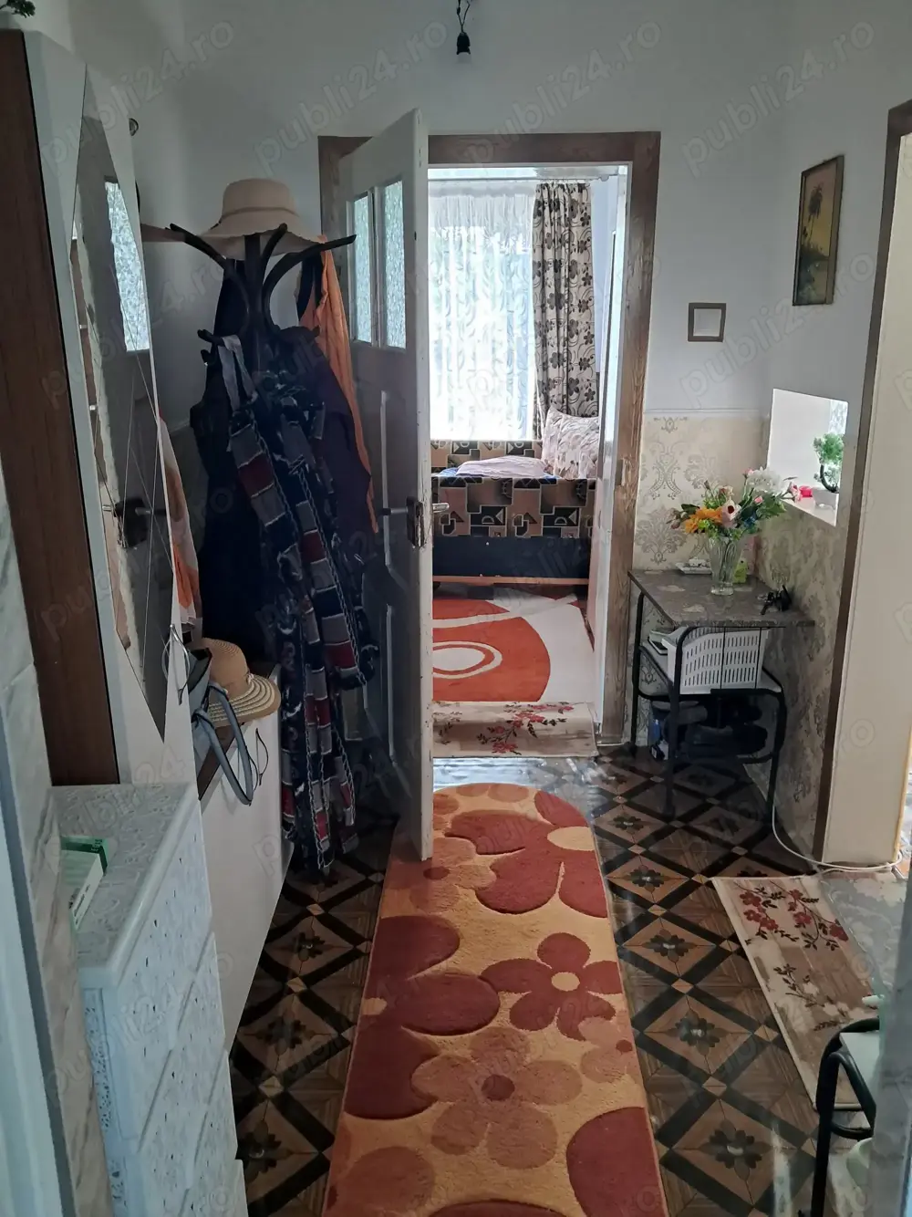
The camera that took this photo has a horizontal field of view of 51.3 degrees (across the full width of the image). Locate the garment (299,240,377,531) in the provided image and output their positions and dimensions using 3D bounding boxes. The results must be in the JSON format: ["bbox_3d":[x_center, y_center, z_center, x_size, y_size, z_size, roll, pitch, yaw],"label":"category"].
[{"bbox_3d":[-0.334,-0.608,2.682,0.230,0.800,0.160,0,17,0],"label":"garment"}]

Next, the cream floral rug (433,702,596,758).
[{"bbox_3d":[0.108,0.450,3.611,0.820,0.070,0.370,0,17,0],"label":"cream floral rug"}]

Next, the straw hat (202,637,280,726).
[{"bbox_3d":[-0.580,0.168,2.325,0.310,0.145,0.310,0,17,0],"label":"straw hat"}]

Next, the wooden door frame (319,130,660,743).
[{"bbox_3d":[0.107,-0.508,3.373,1.090,2.135,0.140,0,17,0],"label":"wooden door frame"}]

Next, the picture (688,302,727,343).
[{"bbox_3d":[0.821,-0.931,3.095,0.118,0.121,0.018,0,17,0],"label":"picture"}]

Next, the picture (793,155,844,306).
[{"bbox_3d":[1.037,-1.080,2.752,0.025,0.380,0.330,0,17,0],"label":"picture"}]

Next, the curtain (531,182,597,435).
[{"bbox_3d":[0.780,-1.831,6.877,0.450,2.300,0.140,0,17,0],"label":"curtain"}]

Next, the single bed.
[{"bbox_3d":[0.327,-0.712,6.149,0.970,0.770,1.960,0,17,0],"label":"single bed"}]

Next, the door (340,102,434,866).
[{"bbox_3d":[-0.213,-0.331,2.931,0.042,2.006,0.867,-5,18,-17],"label":"door"}]

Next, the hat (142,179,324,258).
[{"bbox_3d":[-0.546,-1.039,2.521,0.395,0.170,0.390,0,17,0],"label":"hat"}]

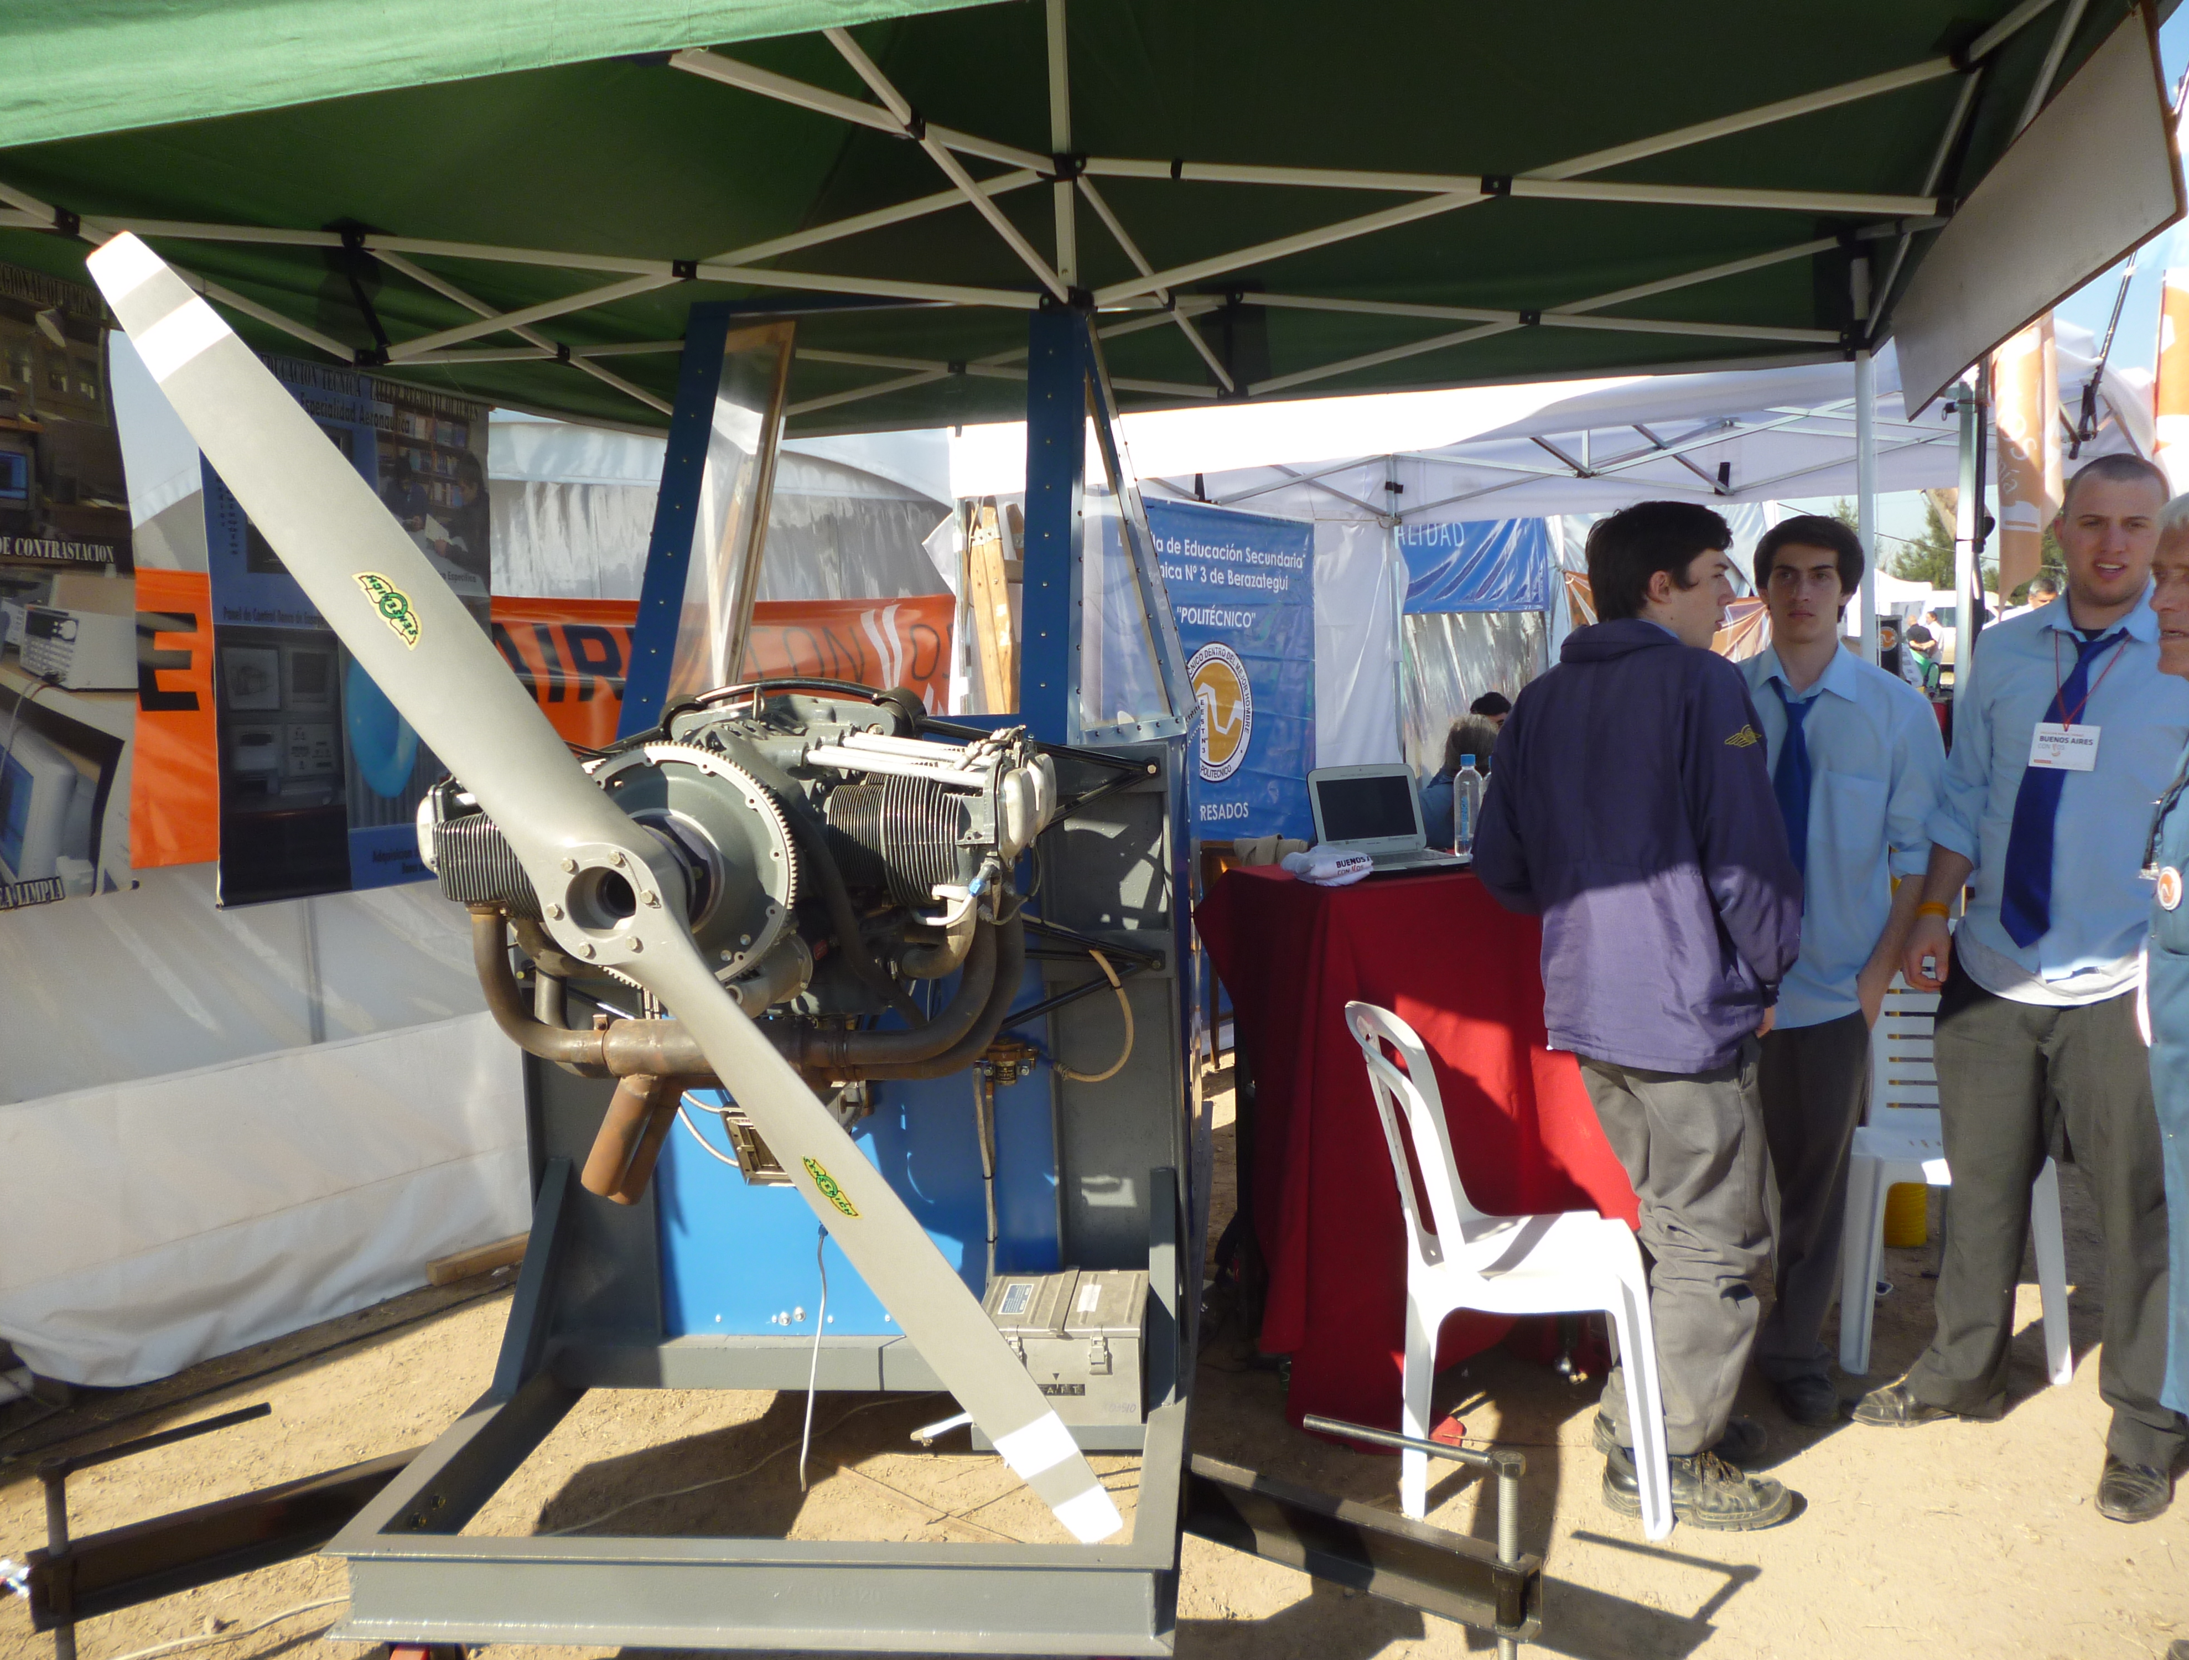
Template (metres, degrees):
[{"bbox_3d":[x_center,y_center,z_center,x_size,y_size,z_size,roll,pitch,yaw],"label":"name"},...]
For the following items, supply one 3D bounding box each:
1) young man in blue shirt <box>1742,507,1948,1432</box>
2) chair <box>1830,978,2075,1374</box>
[{"bbox_3d":[1.405,0.261,3.454,0.500,1.730,0.330,1,6,25],"label":"young man in blue shirt"},{"bbox_3d":[1.794,0.650,3.791,0.450,0.870,0.530,0,6,17],"label":"chair"}]

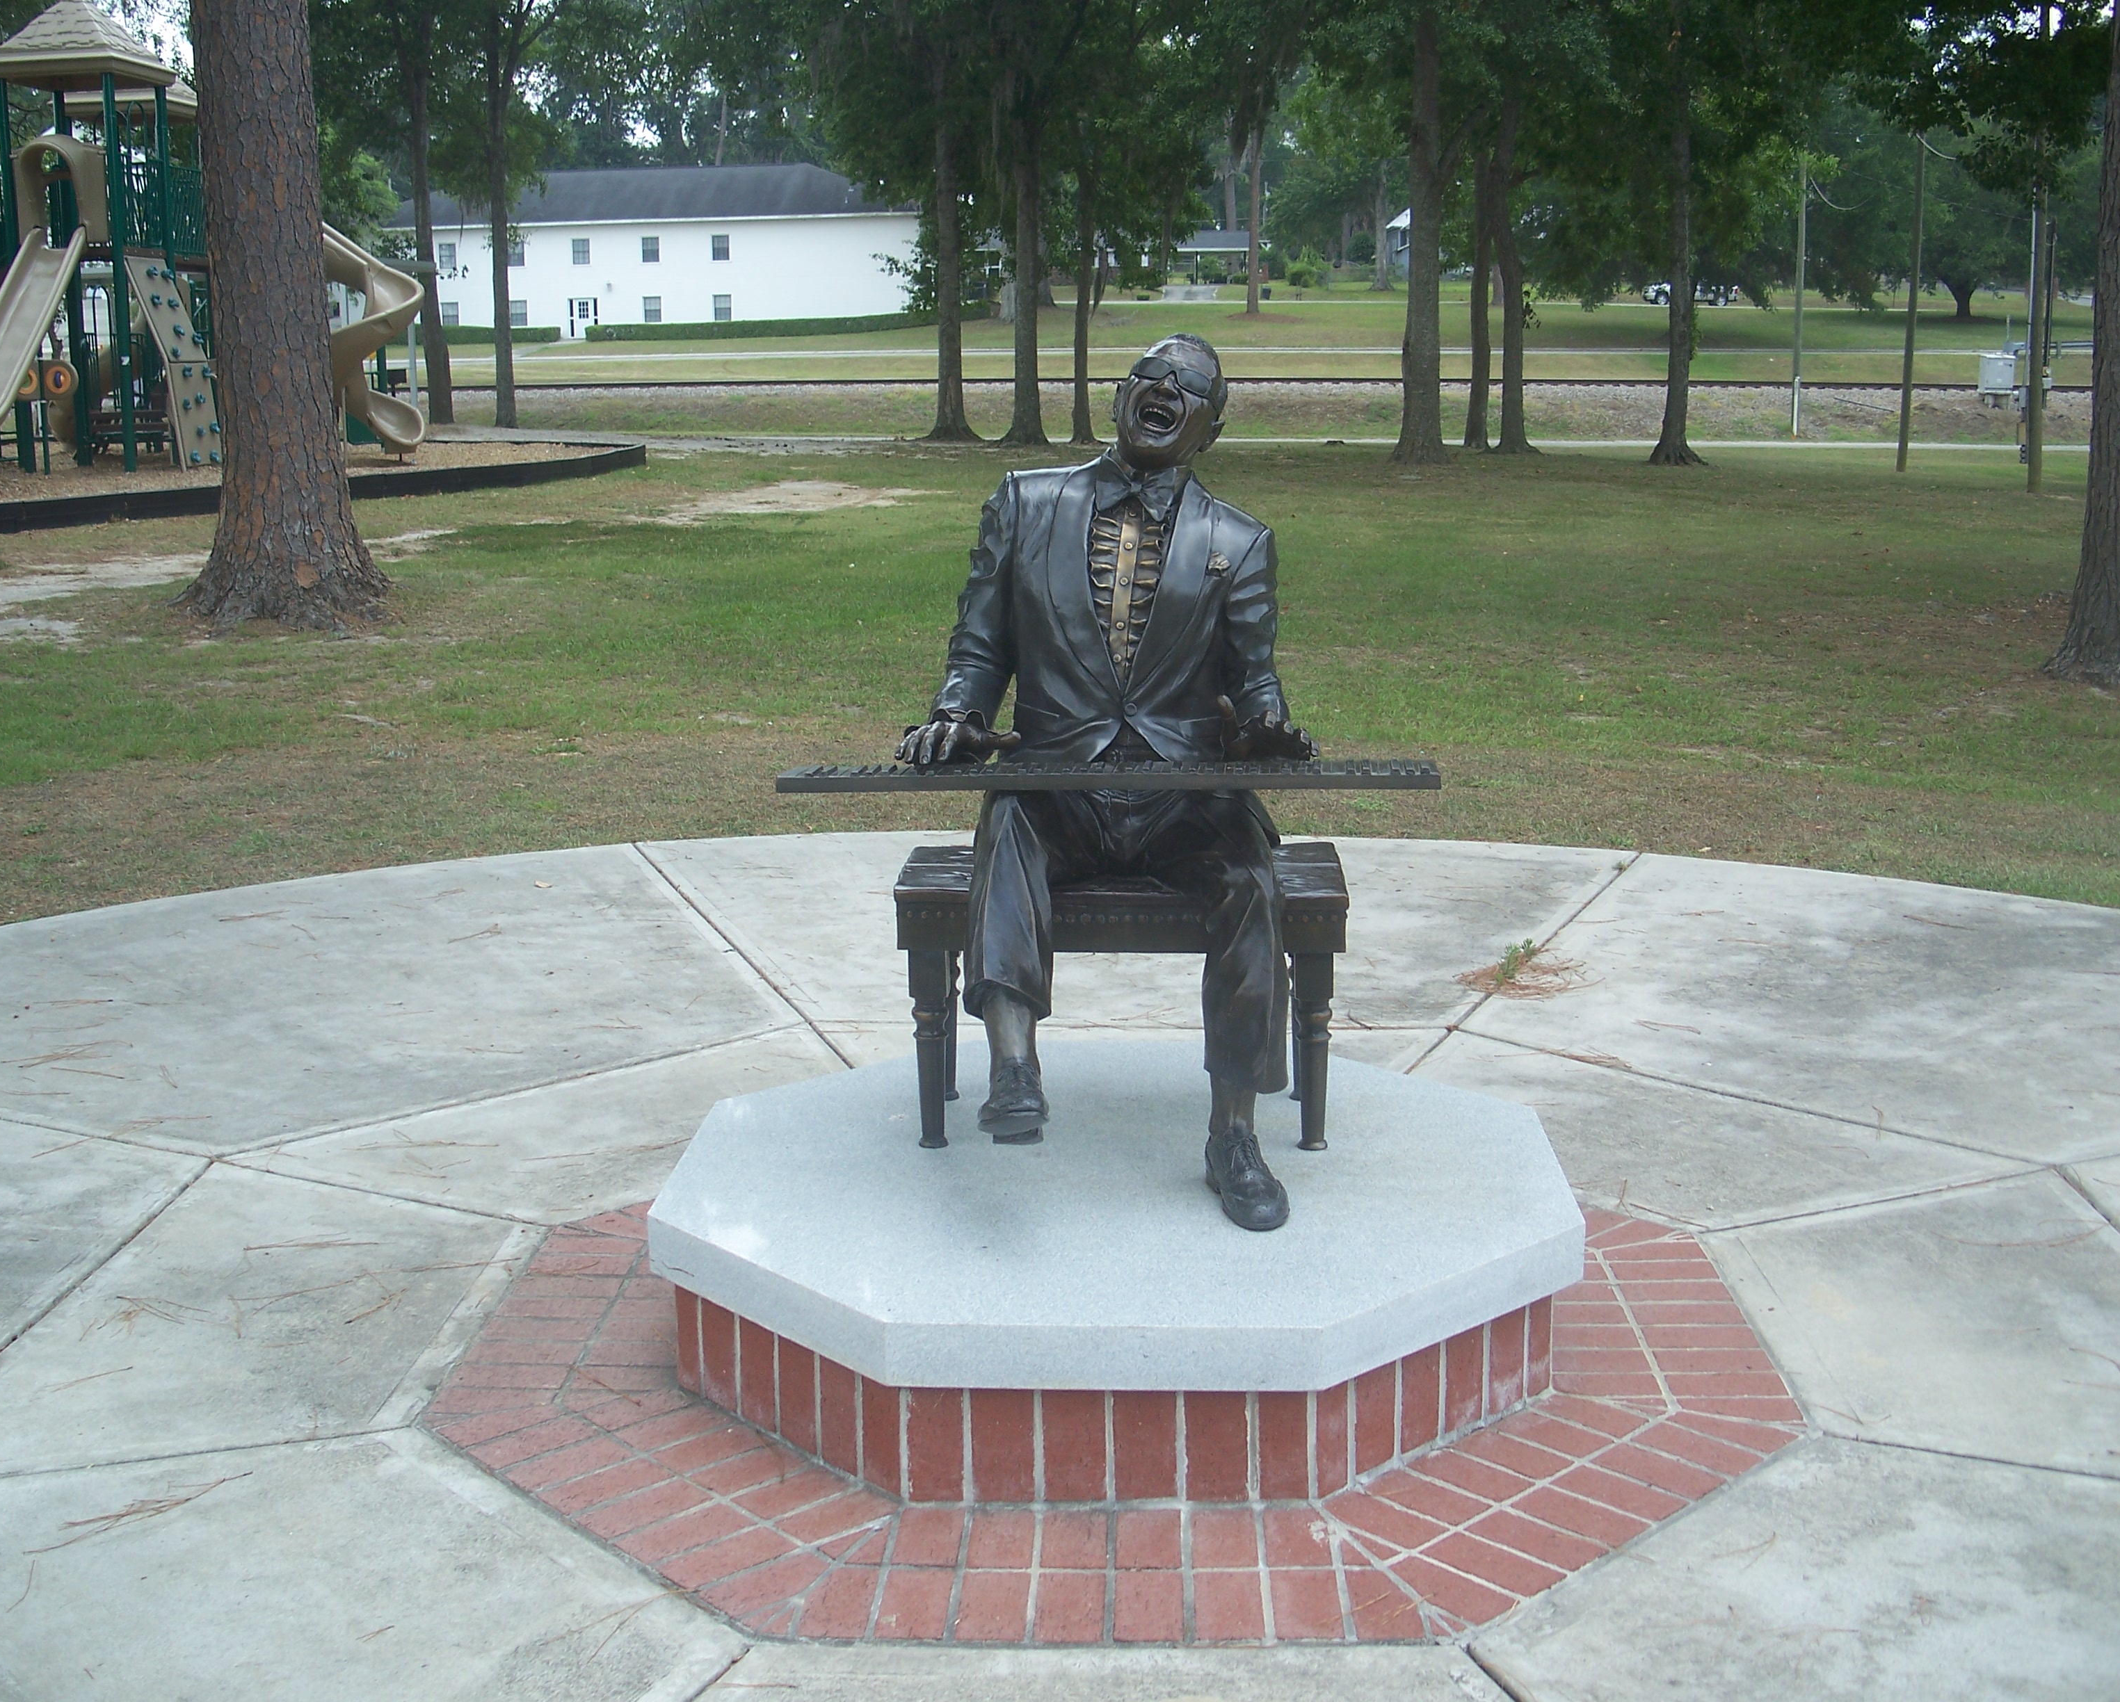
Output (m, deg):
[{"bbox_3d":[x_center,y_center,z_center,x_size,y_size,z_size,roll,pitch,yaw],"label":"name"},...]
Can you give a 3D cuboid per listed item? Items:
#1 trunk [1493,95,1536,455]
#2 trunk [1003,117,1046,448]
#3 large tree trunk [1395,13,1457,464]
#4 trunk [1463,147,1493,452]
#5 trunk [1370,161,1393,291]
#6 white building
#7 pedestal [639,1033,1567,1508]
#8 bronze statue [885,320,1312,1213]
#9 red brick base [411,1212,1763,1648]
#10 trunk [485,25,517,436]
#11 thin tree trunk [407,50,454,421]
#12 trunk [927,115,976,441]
[{"bbox_3d":[9.245,-11.664,49.316,0.750,7.125,0.750,-1,11,0],"label":"trunk"},{"bbox_3d":[-0.765,-12.270,52.332,0.880,6.968,0.880,-1,11,0],"label":"trunk"},{"bbox_3d":[6.660,-11.099,44.235,0.970,7.974,0.970,-1,11,0],"label":"large tree trunk"},{"bbox_3d":[8.695,-11.422,50.410,0.520,6.147,0.520,-1,11,0],"label":"trunk"},{"bbox_3d":[19.799,-38.541,149.249,1.100,7.830,1.100,-1,11,0],"label":"trunk"},{"bbox_3d":[-20.552,-32.511,131.939,30.000,8.823,14.000,1,11,9],"label":"white building"},{"bbox_3d":[0.101,0.690,4.312,1.535,0.299,1.535,0,11,2],"label":"pedestal"},{"bbox_3d":[0.079,-0.165,4.176,0.670,1.430,0.850,0,11,3],"label":"bronze statue"},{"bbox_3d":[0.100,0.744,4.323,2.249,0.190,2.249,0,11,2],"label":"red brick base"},{"bbox_3d":[-11.999,-13.250,52.201,0.450,8.332,0.450,-1,11,0],"label":"trunk"},{"bbox_3d":[-13.560,-13.046,52.263,0.570,7.681,0.570,-1,11,0],"label":"thin tree trunk"},{"bbox_3d":[-2.334,-12.293,52.342,0.900,6.857,0.900,-1,11,0],"label":"trunk"}]

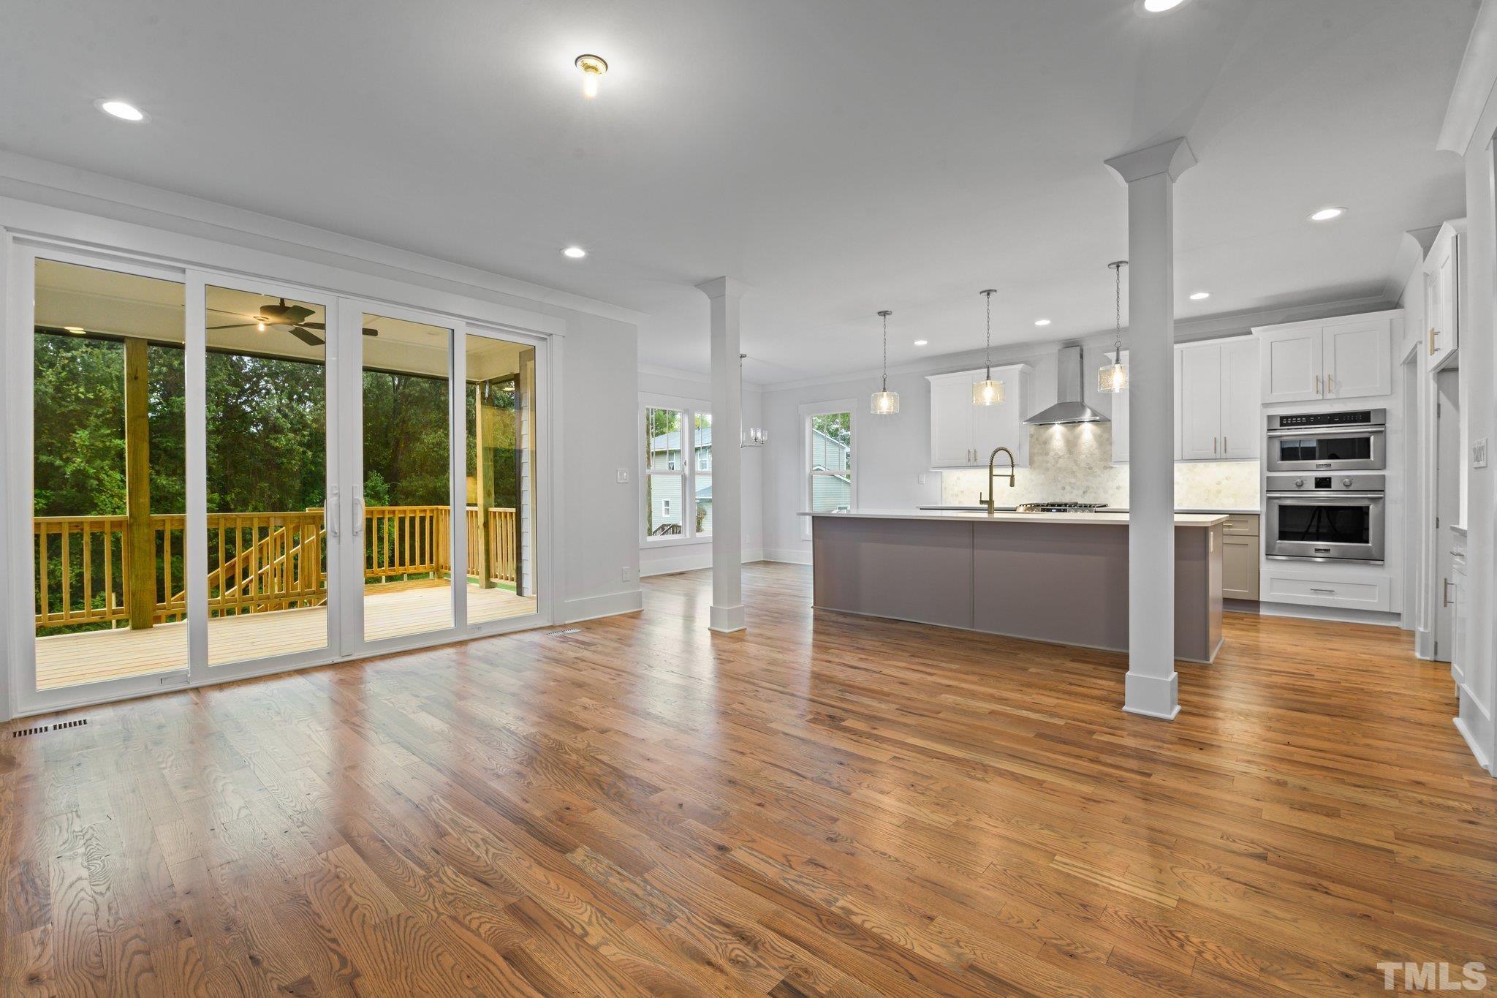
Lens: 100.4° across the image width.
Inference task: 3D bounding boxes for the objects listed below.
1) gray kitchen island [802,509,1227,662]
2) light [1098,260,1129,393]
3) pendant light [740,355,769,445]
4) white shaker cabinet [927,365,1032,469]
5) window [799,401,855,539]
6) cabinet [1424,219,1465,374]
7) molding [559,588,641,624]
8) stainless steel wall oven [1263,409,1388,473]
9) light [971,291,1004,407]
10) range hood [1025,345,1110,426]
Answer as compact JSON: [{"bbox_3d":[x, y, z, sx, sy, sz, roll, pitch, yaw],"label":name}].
[{"bbox_3d":[2.064,0.601,5.472,3.300,0.911,1.024,0,1,41],"label":"gray kitchen island"},{"bbox_3d":[2.703,-1.237,4.559,0.255,0.935,0.255,0,1,40],"label":"light"},{"bbox_3d":[-0.084,-1.169,7.482,0.640,1.100,0.640,0,1,0],"label":"pendant light"},{"bbox_3d":[2.833,-0.950,7.684,1.172,1.202,0.357,0,1,41],"label":"white shaker cabinet"},{"bbox_3d":[1.190,-0.411,9.321,1.000,2.050,0.110,0,1,40],"label":"window"},{"bbox_3d":[4.310,-1.151,3.512,0.620,0.690,0.840,0,1,40],"label":"cabinet"},{"bbox_3d":[-1.274,0.960,5.571,0.025,0.190,0.870,0,1,43],"label":"molding"},{"bbox_3d":[5.048,-0.491,5.479,0.742,0.497,0.502,0,1,41],"label":"stainless steel wall oven"},{"bbox_3d":[2.091,-1.313,5.426,0.275,0.975,0.275,0,1,41],"label":"light"},{"bbox_3d":[3.549,-1.258,6.965,0.773,0.867,0.494,0,1,41],"label":"range hood"}]

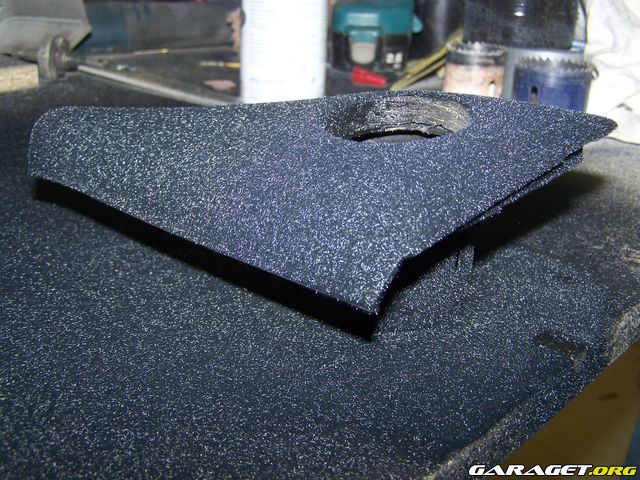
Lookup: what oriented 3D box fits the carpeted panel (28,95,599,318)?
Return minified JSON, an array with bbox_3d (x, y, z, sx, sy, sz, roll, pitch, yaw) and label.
[{"bbox_3d":[-0.023,-0.038,0.332,0.256,0.034,0.171,18,38,34],"label":"carpeted panel"}]

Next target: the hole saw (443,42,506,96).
[{"bbox_3d":[0.138,-0.146,0.626,0.050,0.048,0.050,0,24,0],"label":"hole saw"}]

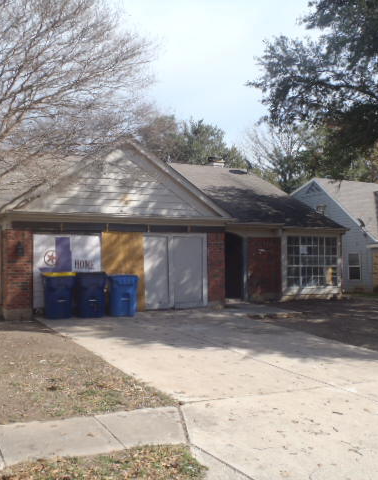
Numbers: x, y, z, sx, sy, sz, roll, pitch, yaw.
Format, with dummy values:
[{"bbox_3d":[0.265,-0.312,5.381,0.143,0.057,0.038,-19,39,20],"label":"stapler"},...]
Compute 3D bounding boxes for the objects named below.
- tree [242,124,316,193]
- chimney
[{"bbox_3d":[6.885,-2.783,38.721,5.600,11.851,5.600,1,-3,-28],"label":"tree"},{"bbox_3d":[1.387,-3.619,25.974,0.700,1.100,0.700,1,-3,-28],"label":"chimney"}]

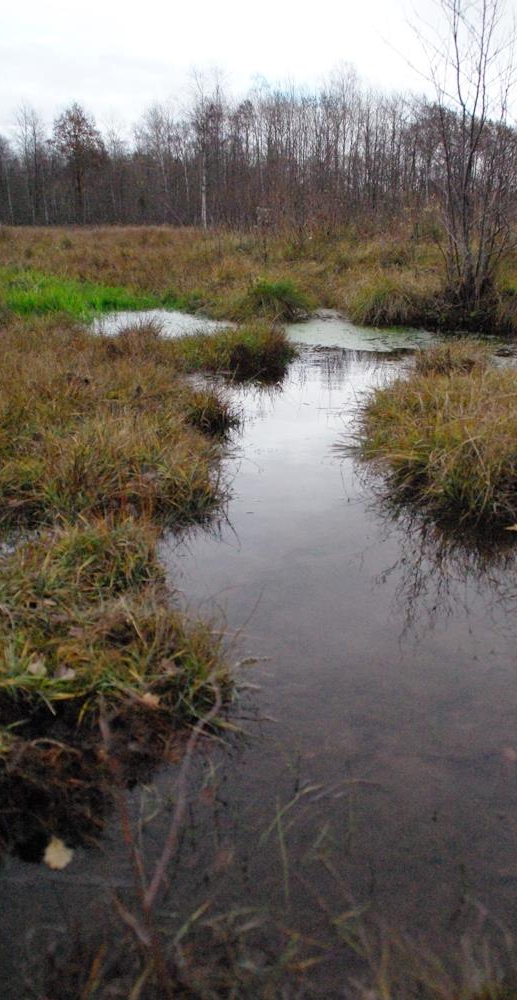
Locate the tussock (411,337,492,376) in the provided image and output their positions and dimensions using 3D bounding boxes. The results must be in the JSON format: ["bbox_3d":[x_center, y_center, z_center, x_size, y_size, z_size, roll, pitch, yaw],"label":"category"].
[{"bbox_3d":[1.768,-1.333,6.878,0.680,0.290,0.550,0,21,0],"label":"tussock"}]

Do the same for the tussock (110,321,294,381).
[{"bbox_3d":[-0.514,-1.410,7.009,1.650,0.420,0.950,0,21,0],"label":"tussock"}]

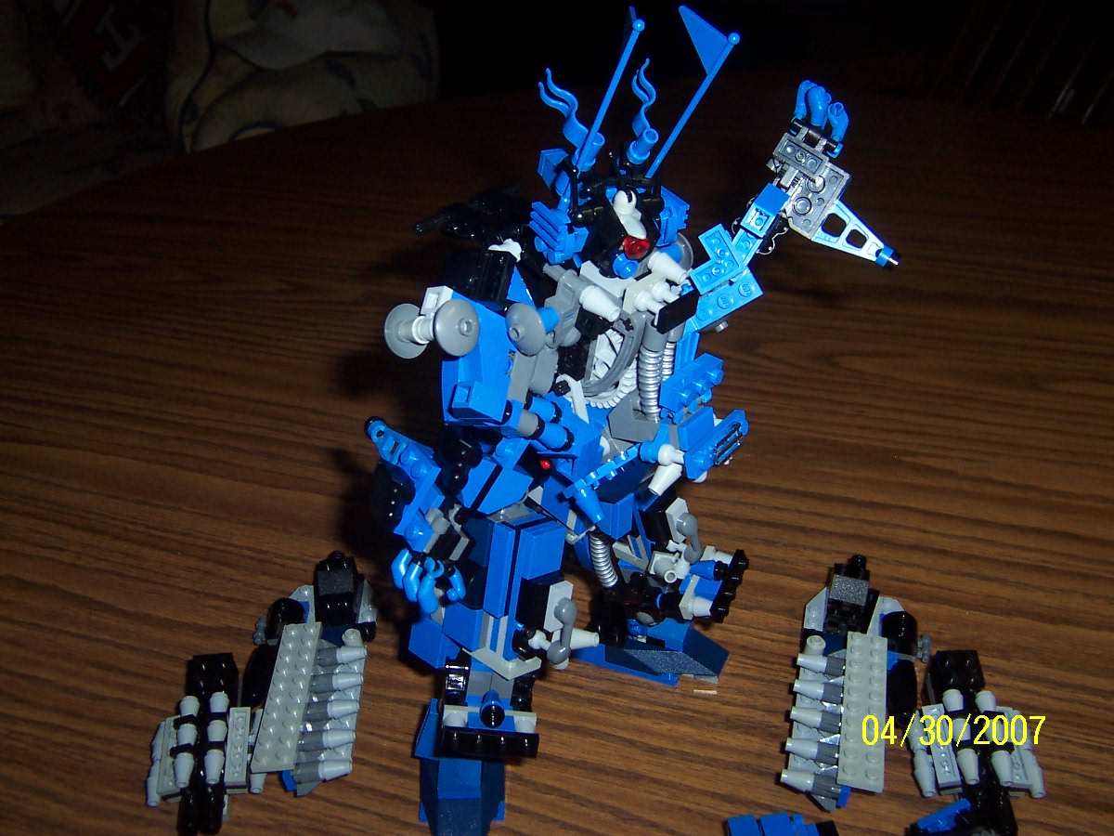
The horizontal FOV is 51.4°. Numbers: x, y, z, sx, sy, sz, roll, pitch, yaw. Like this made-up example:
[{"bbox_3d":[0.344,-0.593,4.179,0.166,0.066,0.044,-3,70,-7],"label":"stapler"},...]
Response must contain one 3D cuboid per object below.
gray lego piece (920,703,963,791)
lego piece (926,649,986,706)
[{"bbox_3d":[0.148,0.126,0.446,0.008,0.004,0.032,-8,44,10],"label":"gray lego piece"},{"bbox_3d":[0.162,0.104,0.468,0.017,0.011,0.017,-2,48,5],"label":"lego piece"}]

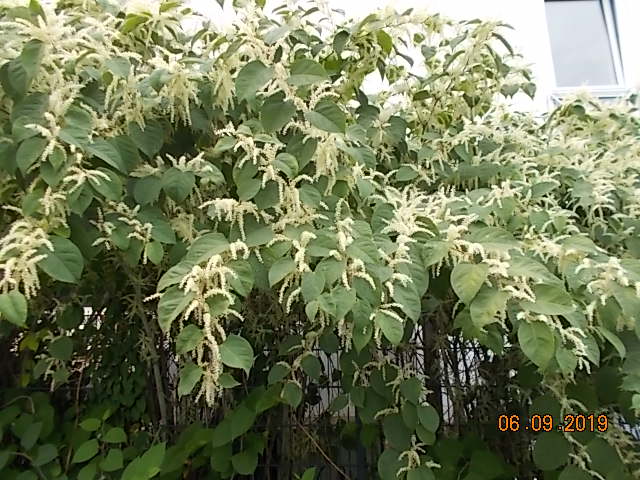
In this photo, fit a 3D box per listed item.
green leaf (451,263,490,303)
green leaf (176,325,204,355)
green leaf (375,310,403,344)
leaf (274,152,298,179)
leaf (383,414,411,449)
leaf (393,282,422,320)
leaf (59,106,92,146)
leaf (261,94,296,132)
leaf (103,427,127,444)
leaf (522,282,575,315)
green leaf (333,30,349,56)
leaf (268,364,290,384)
[{"bbox_3d":[0.482,0.140,1.550,0.119,0.144,0.030,5,-23,21],"label":"green leaf"},{"bbox_3d":[-0.445,0.342,1.650,0.108,0.091,0.024,-34,-21,-34],"label":"green leaf"},{"bbox_3d":[0.249,0.319,1.750,0.092,0.139,0.031,-25,-33,-7],"label":"green leaf"},{"bbox_3d":[-0.146,-0.326,2.100,0.099,0.132,0.030,-32,-13,-20],"label":"leaf"},{"bbox_3d":[0.342,0.857,2.150,0.119,0.160,0.030,0,-30,9],"label":"leaf"},{"bbox_3d":[0.288,0.201,1.600,0.083,0.143,0.030,-24,-22,2],"label":"leaf"},{"bbox_3d":[-0.865,-0.401,1.700,0.120,0.146,0.030,6,-6,-29],"label":"leaf"},{"bbox_3d":[-0.186,-0.566,2.150,0.151,0.192,0.030,13,-14,-2],"label":"leaf"},{"bbox_3d":[-0.791,0.752,1.850,0.092,0.080,0.030,0,-50,-29],"label":"leaf"},{"bbox_3d":[0.748,0.192,1.580,0.170,0.132,0.037,2,-43,32],"label":"leaf"},{"bbox_3d":[0.090,-0.858,2.100,0.066,0.114,0.030,11,22,-2],"label":"green leaf"},{"bbox_3d":[-0.177,0.588,2.100,0.111,0.082,0.024,-34,-26,-26],"label":"leaf"}]

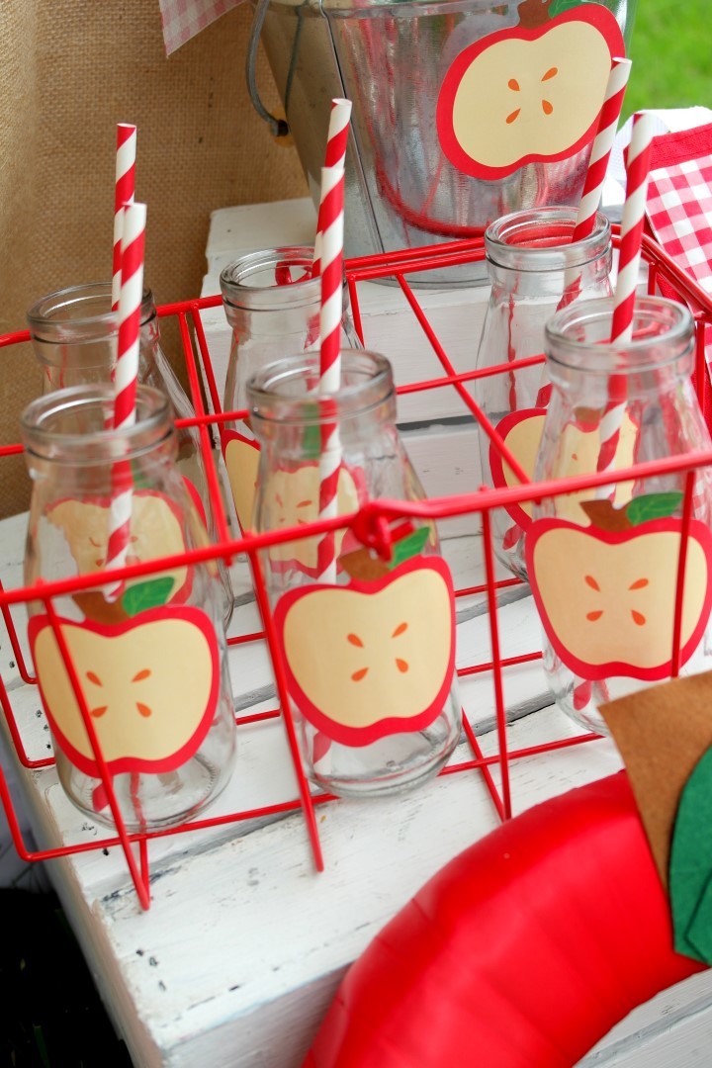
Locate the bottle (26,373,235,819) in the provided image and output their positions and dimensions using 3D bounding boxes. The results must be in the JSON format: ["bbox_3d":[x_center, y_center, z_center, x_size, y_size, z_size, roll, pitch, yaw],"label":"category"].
[{"bbox_3d":[-0.071,0.024,0.395,0.059,0.136,0.059,-12,32,-11],"label":"bottle"}]

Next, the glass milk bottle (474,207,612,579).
[{"bbox_3d":[0.075,-0.050,0.478,0.059,0.136,0.059,-2,33,9],"label":"glass milk bottle"}]

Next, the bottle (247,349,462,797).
[{"bbox_3d":[-0.001,0.013,0.397,0.059,0.136,0.059,-9,30,0],"label":"bottle"}]

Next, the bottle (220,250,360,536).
[{"bbox_3d":[-0.018,-0.034,0.474,0.059,0.136,0.059,-8,32,-2],"label":"bottle"}]

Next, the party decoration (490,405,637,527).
[{"bbox_3d":[0.076,-0.023,0.460,0.056,0.063,0.007,-2,33,9],"label":"party decoration"}]

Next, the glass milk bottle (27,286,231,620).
[{"bbox_3d":[-0.083,-0.020,0.465,0.059,0.136,0.059,-13,32,-9],"label":"glass milk bottle"}]

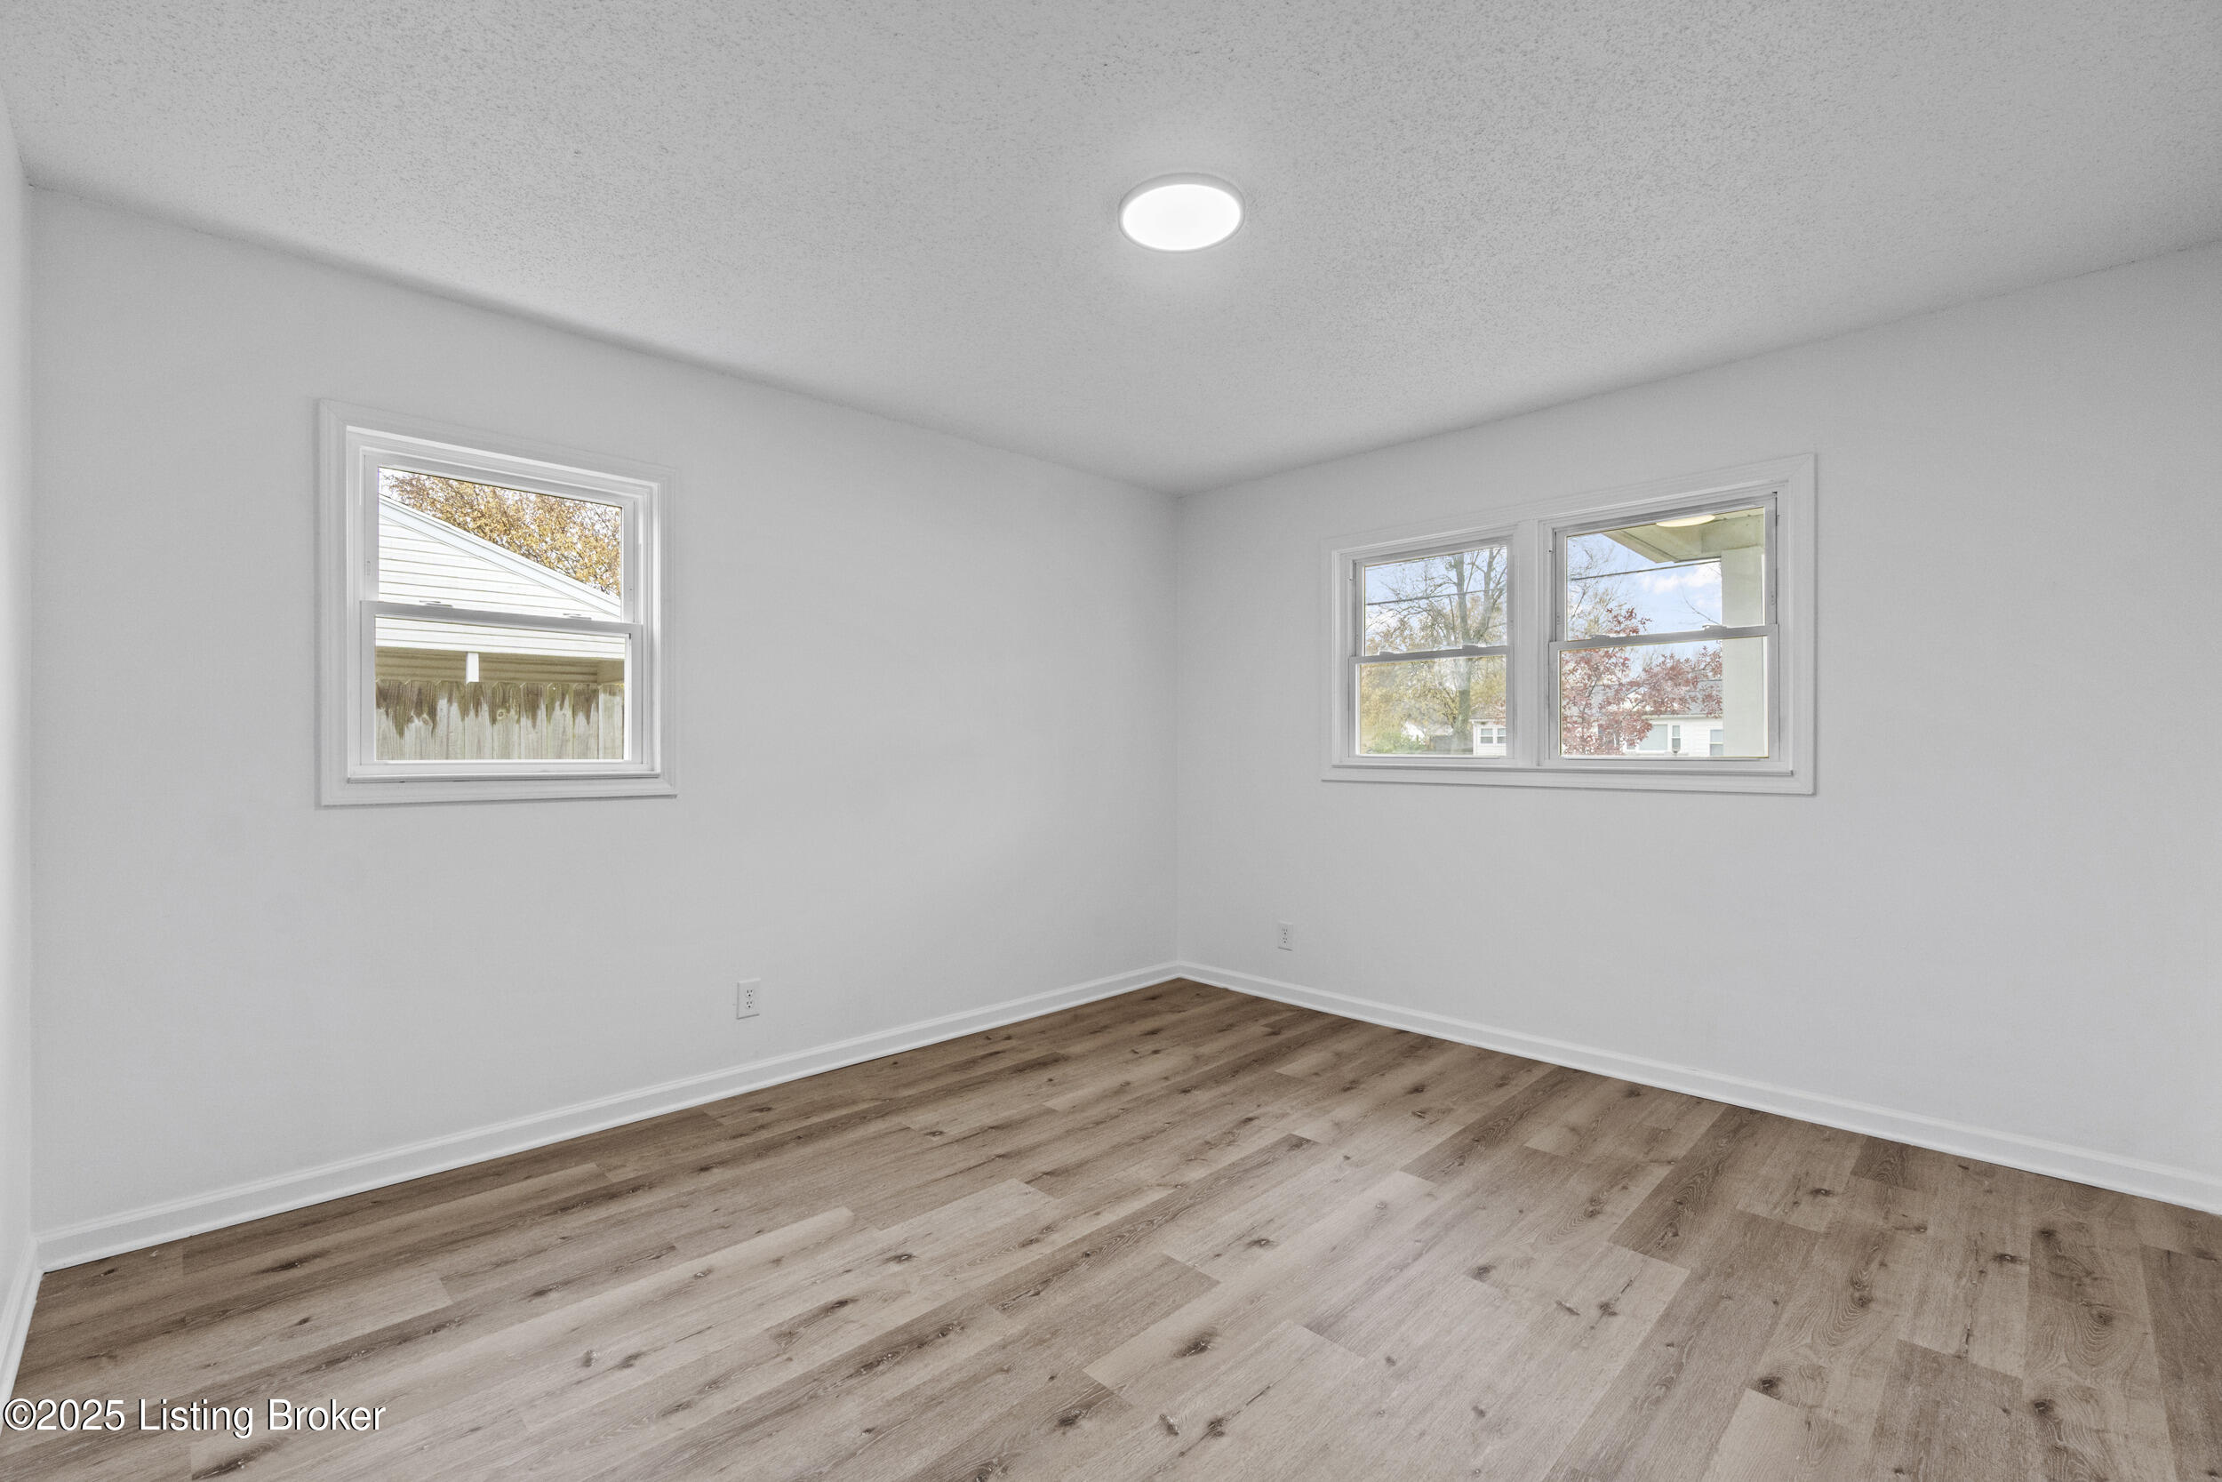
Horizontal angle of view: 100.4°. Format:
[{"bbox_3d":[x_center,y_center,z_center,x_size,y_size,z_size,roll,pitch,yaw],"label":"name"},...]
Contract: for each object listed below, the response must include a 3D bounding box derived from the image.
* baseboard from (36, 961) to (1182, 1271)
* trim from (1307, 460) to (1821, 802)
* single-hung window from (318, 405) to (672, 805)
[{"bbox_3d":[-1.023,1.165,3.440,3.904,0.087,0.025,0,0,-44],"label":"baseboard"},{"bbox_3d":[1.599,-0.362,3.560,0.060,1.070,1.794,0,0,-44],"label":"trim"},{"bbox_3d":[-1.765,-0.357,2.749,0.897,1.063,0.060,0,0,-44],"label":"single-hung window"}]

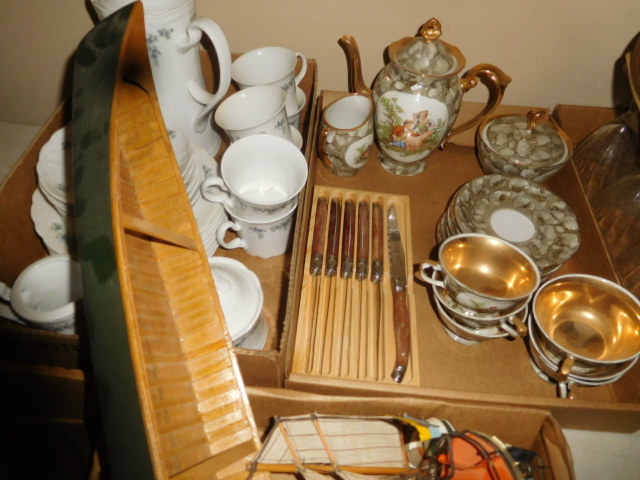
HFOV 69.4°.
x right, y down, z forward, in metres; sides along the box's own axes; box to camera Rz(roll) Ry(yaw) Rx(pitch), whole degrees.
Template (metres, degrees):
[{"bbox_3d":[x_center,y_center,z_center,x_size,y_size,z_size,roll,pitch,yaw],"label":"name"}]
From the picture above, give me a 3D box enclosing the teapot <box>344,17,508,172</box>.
[{"bbox_3d":[0.118,-0.181,0.586,0.209,0.202,0.112,18,51,11],"label":"teapot"}]

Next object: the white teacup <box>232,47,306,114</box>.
[{"bbox_3d":[-0.057,-0.205,0.615,0.107,0.073,0.085,-38,55,-18],"label":"white teacup"}]

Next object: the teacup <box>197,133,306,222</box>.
[{"bbox_3d":[-0.072,-0.053,0.490,0.107,0.073,0.085,-10,66,-17],"label":"teacup"}]

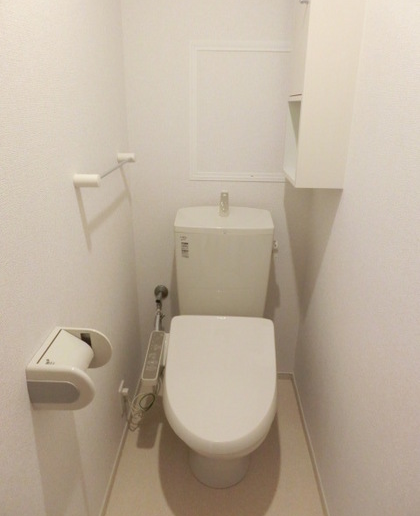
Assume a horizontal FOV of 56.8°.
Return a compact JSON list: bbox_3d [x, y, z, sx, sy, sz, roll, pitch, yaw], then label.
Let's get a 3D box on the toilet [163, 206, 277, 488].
[{"bbox_3d":[0.043,0.355,1.432,0.384,0.885,0.805,1,21,2],"label":"toilet"}]

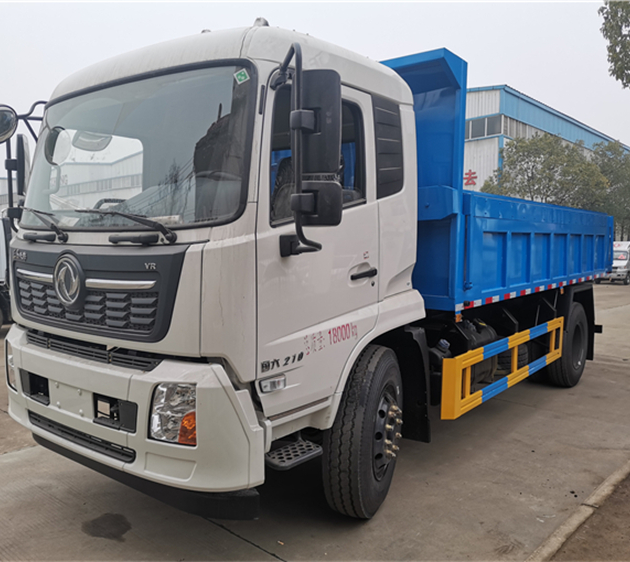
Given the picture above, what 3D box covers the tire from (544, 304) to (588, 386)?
[{"bbox_3d":[2.971,0.735,6.659,0.280,1.020,1.020,3,5,38],"label":"tire"}]

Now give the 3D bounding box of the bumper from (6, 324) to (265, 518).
[{"bbox_3d":[-1.206,0.697,3.168,2.283,0.737,0.404,3,5,38],"label":"bumper"}]

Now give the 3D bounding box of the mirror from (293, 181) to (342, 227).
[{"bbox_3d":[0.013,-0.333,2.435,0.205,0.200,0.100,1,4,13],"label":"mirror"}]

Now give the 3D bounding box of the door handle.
[{"bbox_3d":[0.274,-0.032,3.098,0.060,0.055,0.245,3,5,38],"label":"door handle"}]

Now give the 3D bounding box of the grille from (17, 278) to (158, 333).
[{"bbox_3d":[-1.290,0.111,3.018,1.404,0.212,0.101,3,5,38],"label":"grille"}]

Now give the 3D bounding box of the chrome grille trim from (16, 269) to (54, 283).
[{"bbox_3d":[-1.603,-0.033,3.265,0.540,0.045,0.045,4,6,43],"label":"chrome grille trim"}]

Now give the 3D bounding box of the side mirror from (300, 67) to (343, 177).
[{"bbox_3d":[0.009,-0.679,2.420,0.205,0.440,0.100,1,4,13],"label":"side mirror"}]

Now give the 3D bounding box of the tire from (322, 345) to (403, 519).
[{"bbox_3d":[0.326,0.928,3.533,0.280,1.020,1.020,2,4,21],"label":"tire"}]

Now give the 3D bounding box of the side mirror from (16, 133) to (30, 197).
[{"bbox_3d":[-2.104,-0.832,4.056,0.080,0.450,0.190,-2,5,-22],"label":"side mirror"}]

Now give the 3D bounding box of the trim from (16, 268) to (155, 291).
[{"bbox_3d":[-1.290,-0.008,3.009,1.394,0.069,0.091,3,5,38],"label":"trim"}]

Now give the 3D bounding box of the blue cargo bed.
[{"bbox_3d":[1.490,-0.825,6.440,2.450,1.694,5.258,3,5,38],"label":"blue cargo bed"}]

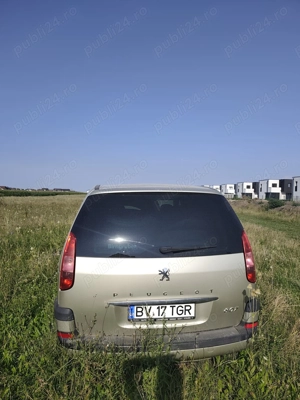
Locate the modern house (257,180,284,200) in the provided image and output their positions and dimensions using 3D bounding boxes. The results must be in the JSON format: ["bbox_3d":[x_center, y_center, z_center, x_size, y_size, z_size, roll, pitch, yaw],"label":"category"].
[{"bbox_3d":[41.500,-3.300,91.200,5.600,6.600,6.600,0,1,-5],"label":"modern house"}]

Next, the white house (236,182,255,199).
[{"bbox_3d":[39.850,-3.650,109.600,5.600,6.600,6.600,0,1,-5],"label":"white house"}]

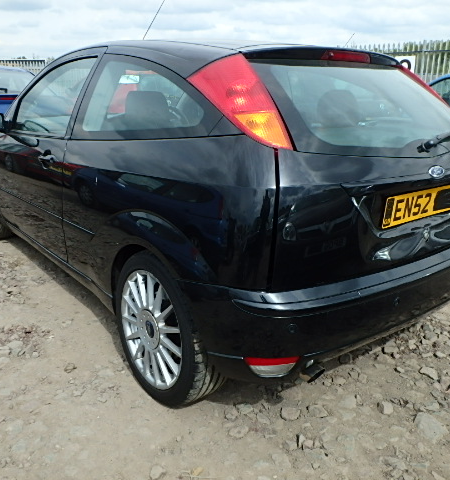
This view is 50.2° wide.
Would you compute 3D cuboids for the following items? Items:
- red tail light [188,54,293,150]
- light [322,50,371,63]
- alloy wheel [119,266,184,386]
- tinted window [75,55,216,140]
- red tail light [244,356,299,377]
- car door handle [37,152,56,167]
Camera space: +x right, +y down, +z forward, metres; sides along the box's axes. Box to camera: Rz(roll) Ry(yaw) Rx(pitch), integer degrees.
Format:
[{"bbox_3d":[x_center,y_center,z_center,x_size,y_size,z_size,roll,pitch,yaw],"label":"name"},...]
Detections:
[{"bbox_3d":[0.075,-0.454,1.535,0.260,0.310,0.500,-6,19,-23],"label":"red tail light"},{"bbox_3d":[0.479,-0.736,1.929,0.300,0.040,0.060,-12,22,-37],"label":"light"},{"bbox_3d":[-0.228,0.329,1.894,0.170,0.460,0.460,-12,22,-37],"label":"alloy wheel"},{"bbox_3d":[-0.343,-0.537,1.862,0.080,0.410,0.980,18,-1,-45],"label":"tinted window"},{"bbox_3d":[0.141,0.400,1.547,0.185,0.085,0.060,-2,17,-10],"label":"red tail light"},{"bbox_3d":[-0.895,-0.406,2.427,0.050,0.070,0.210,-12,22,-37],"label":"car door handle"}]

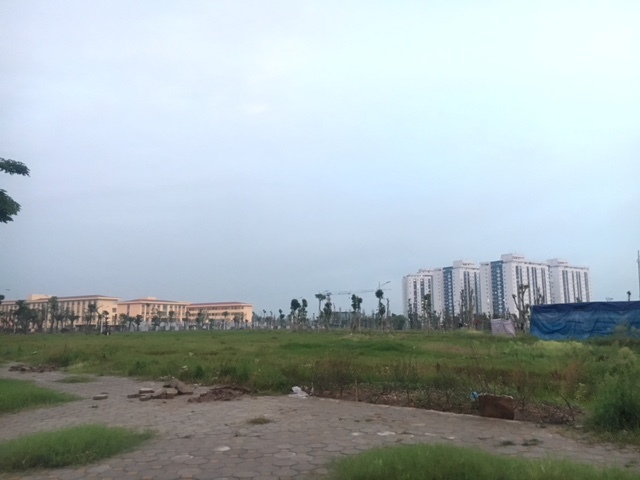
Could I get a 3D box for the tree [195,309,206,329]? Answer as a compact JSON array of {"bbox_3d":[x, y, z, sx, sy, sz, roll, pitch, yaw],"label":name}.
[{"bbox_3d":[-26.744,17.680,120.000,2.690,4.700,2.600,0,-9,0],"label":"tree"}]

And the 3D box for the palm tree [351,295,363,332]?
[{"bbox_3d":[5.346,10.692,78.000,1.670,5.530,1.620,0,-9,0],"label":"palm tree"}]

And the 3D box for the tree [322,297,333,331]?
[{"bbox_3d":[1.185,11.470,82.000,1.450,5.050,1.410,0,-9,0],"label":"tree"}]

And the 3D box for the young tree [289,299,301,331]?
[{"bbox_3d":[-3.747,11.546,82.000,1.840,5.050,1.780,0,-9,0],"label":"young tree"}]

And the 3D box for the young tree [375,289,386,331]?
[{"bbox_3d":[9.064,10.556,80.000,1.720,6.340,1.660,0,-9,0],"label":"young tree"}]

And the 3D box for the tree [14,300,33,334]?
[{"bbox_3d":[-42.578,11.129,77.000,2.580,4.880,2.510,0,-9,0],"label":"tree"}]

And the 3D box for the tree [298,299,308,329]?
[{"bbox_3d":[-2.399,11.648,83.000,1.240,5.030,1.200,0,-9,0],"label":"tree"}]

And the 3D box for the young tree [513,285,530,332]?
[{"bbox_3d":[24.427,8.334,65.000,2.180,5.760,2.120,0,-9,0],"label":"young tree"}]

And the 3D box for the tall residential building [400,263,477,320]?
[{"bbox_3d":[106.061,45.580,470.000,50.000,53.000,42.000,5,-10,-30],"label":"tall residential building"}]

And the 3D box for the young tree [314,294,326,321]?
[{"bbox_3d":[0.116,11.222,83.000,1.780,5.730,1.730,0,-9,0],"label":"young tree"}]

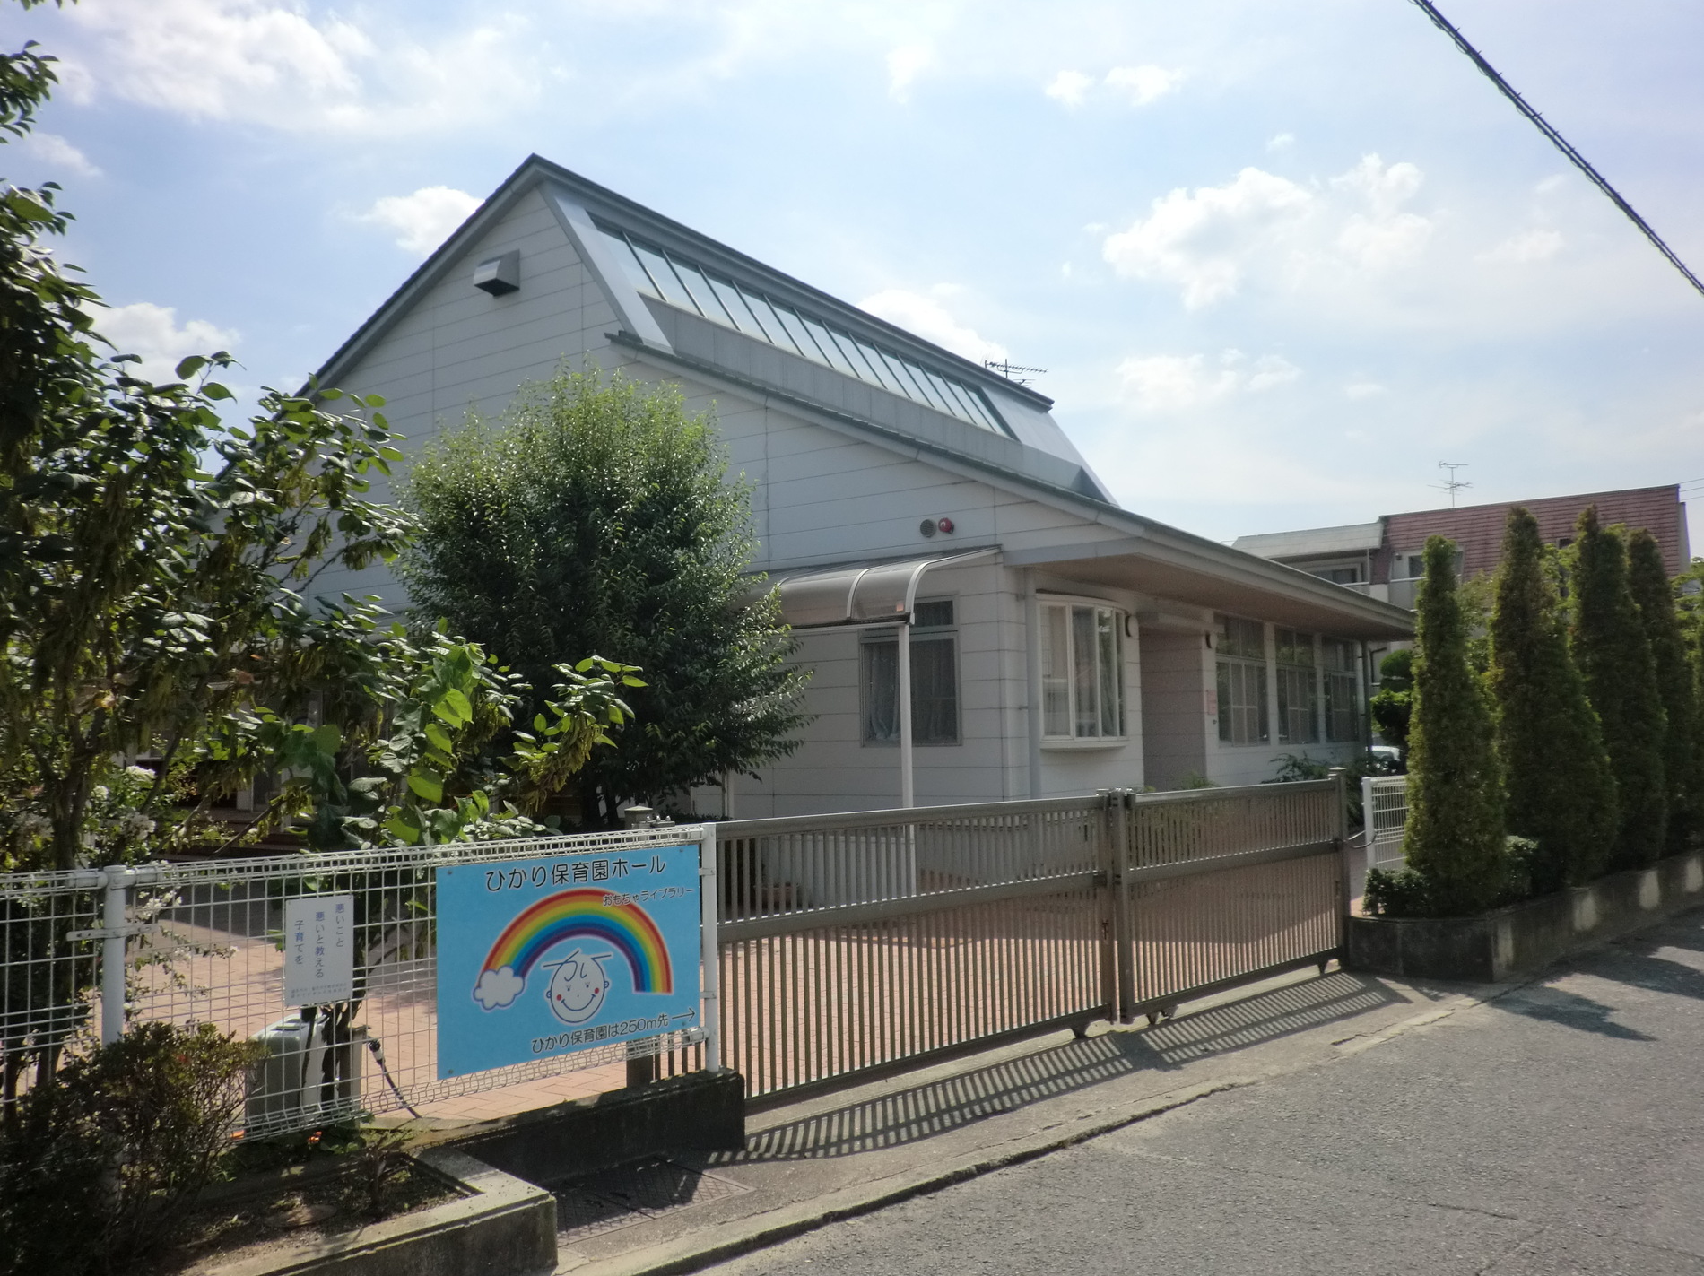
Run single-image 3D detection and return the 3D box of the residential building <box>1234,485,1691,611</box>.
[{"bbox_3d":[23.537,0.333,49.359,14.963,9.208,9.500,-4,-5,34],"label":"residential building"}]

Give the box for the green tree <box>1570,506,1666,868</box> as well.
[{"bbox_3d":[6.342,0.394,10.651,0.820,3.050,0.820,3,-6,-42],"label":"green tree"}]

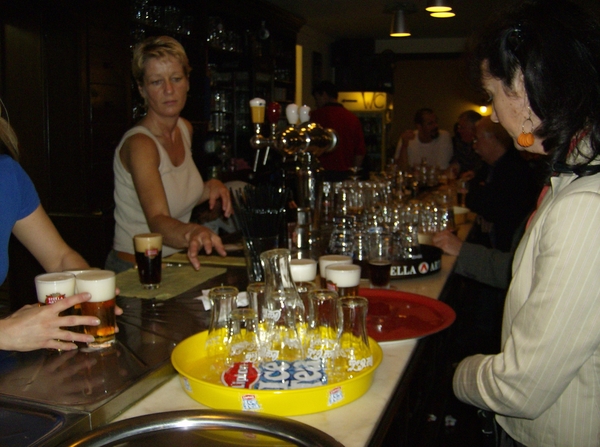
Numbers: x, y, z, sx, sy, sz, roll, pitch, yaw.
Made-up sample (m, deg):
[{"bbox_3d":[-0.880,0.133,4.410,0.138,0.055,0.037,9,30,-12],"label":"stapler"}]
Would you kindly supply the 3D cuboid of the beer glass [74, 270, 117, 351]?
[{"bbox_3d":[-0.365,0.156,1.122,0.070,0.126,0.070,0,8,0],"label":"beer glass"}]

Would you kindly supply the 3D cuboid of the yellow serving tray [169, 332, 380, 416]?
[{"bbox_3d":[-0.037,0.238,1.062,0.356,0.043,0.356,0,8,0],"label":"yellow serving tray"}]

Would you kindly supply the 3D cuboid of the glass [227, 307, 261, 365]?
[{"bbox_3d":[-0.101,0.203,1.114,0.059,0.090,0.059,0,8,0],"label":"glass"}]

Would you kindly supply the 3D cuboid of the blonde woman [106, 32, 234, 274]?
[{"bbox_3d":[-0.367,0.282,1.937,0.520,1.680,0.500,6,10,36],"label":"blonde woman"}]

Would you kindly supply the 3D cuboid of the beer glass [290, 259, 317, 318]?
[{"bbox_3d":[0.003,0.147,1.363,0.071,0.126,0.071,0,8,0],"label":"beer glass"}]

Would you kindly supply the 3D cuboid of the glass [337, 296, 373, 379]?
[{"bbox_3d":[0.093,0.192,1.053,0.067,0.128,0.067,0,8,0],"label":"glass"}]

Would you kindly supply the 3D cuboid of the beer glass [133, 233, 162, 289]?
[{"bbox_3d":[-0.379,0.096,1.565,0.069,0.125,0.069,0,8,0],"label":"beer glass"}]

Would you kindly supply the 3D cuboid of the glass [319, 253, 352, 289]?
[{"bbox_3d":[0.082,0.142,1.404,0.071,0.126,0.071,0,8,0],"label":"glass"}]

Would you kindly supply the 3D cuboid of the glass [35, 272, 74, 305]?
[{"bbox_3d":[-0.431,0.158,1.105,0.070,0.126,0.070,0,8,0],"label":"glass"}]

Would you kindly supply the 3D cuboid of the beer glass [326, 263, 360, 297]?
[{"bbox_3d":[0.091,0.154,1.317,0.071,0.126,0.071,0,8,0],"label":"beer glass"}]

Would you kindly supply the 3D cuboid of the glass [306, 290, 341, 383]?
[{"bbox_3d":[0.041,0.187,1.096,0.067,0.128,0.067,0,8,0],"label":"glass"}]

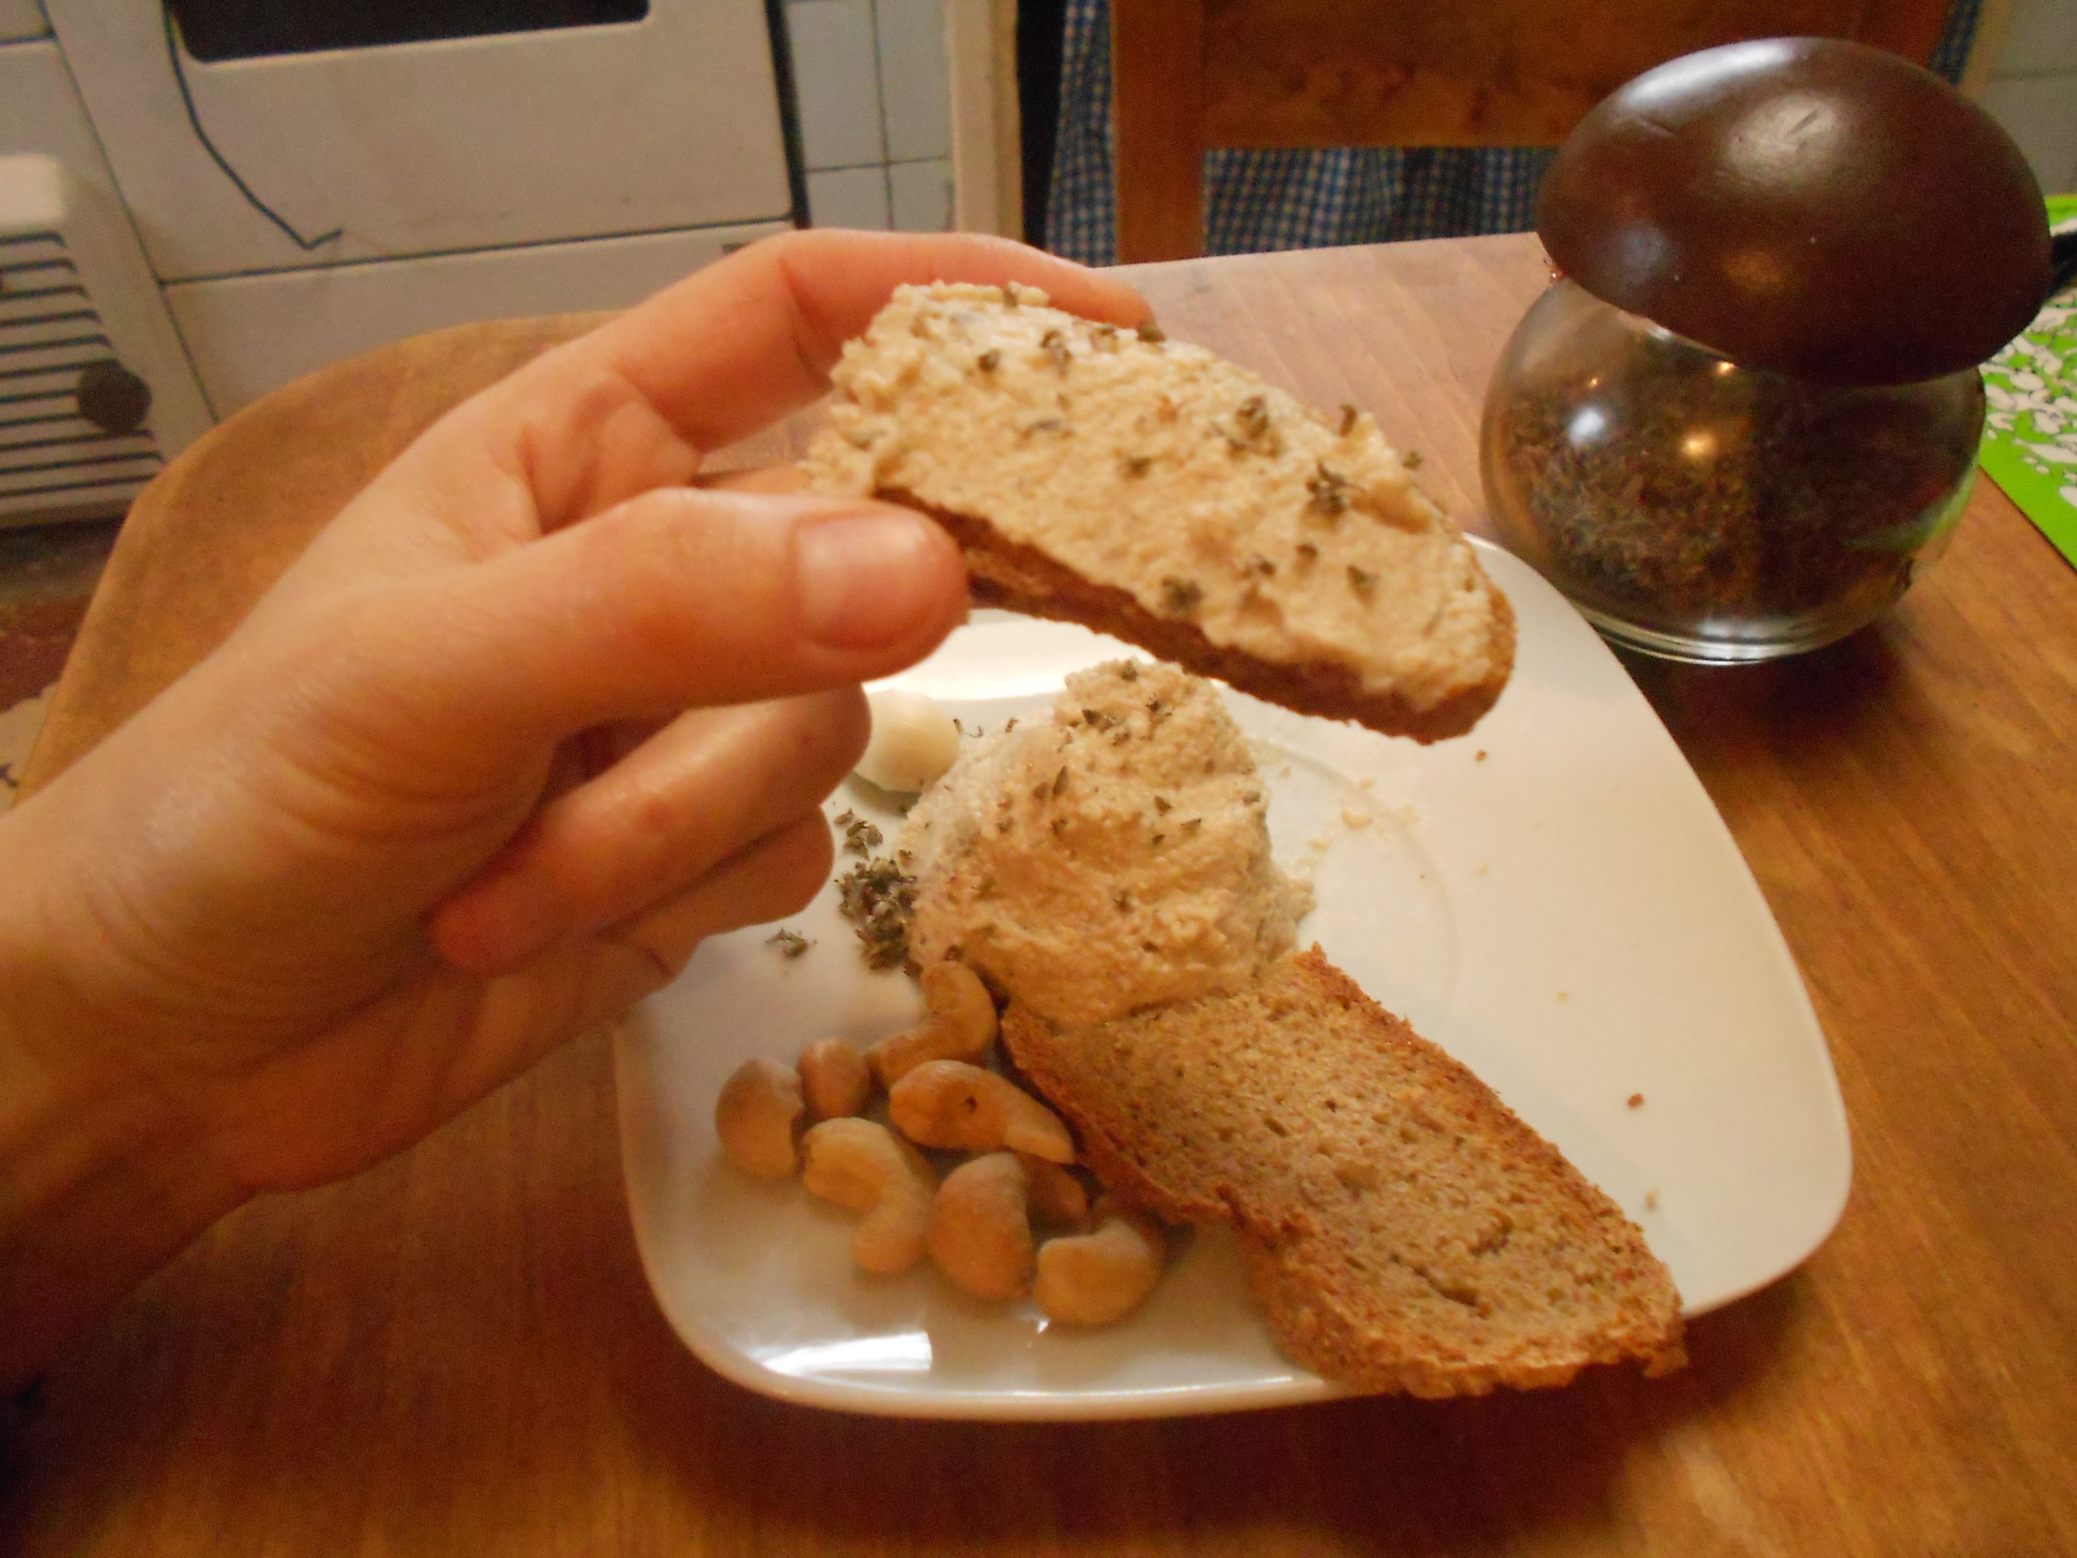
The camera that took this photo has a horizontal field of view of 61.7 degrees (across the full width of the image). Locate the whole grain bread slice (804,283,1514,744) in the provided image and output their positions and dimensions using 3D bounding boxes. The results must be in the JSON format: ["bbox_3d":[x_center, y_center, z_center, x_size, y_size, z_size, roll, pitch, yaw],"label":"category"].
[{"bbox_3d":[0.015,-0.033,0.216,0.086,0.014,0.041,22,55,7],"label":"whole grain bread slice"}]

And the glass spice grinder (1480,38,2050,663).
[{"bbox_3d":[0.138,-0.086,0.334,0.095,0.103,0.095,-2,45,0],"label":"glass spice grinder"}]

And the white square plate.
[{"bbox_3d":[0.024,0.021,0.290,0.180,0.020,0.180,-6,45,-4],"label":"white square plate"}]

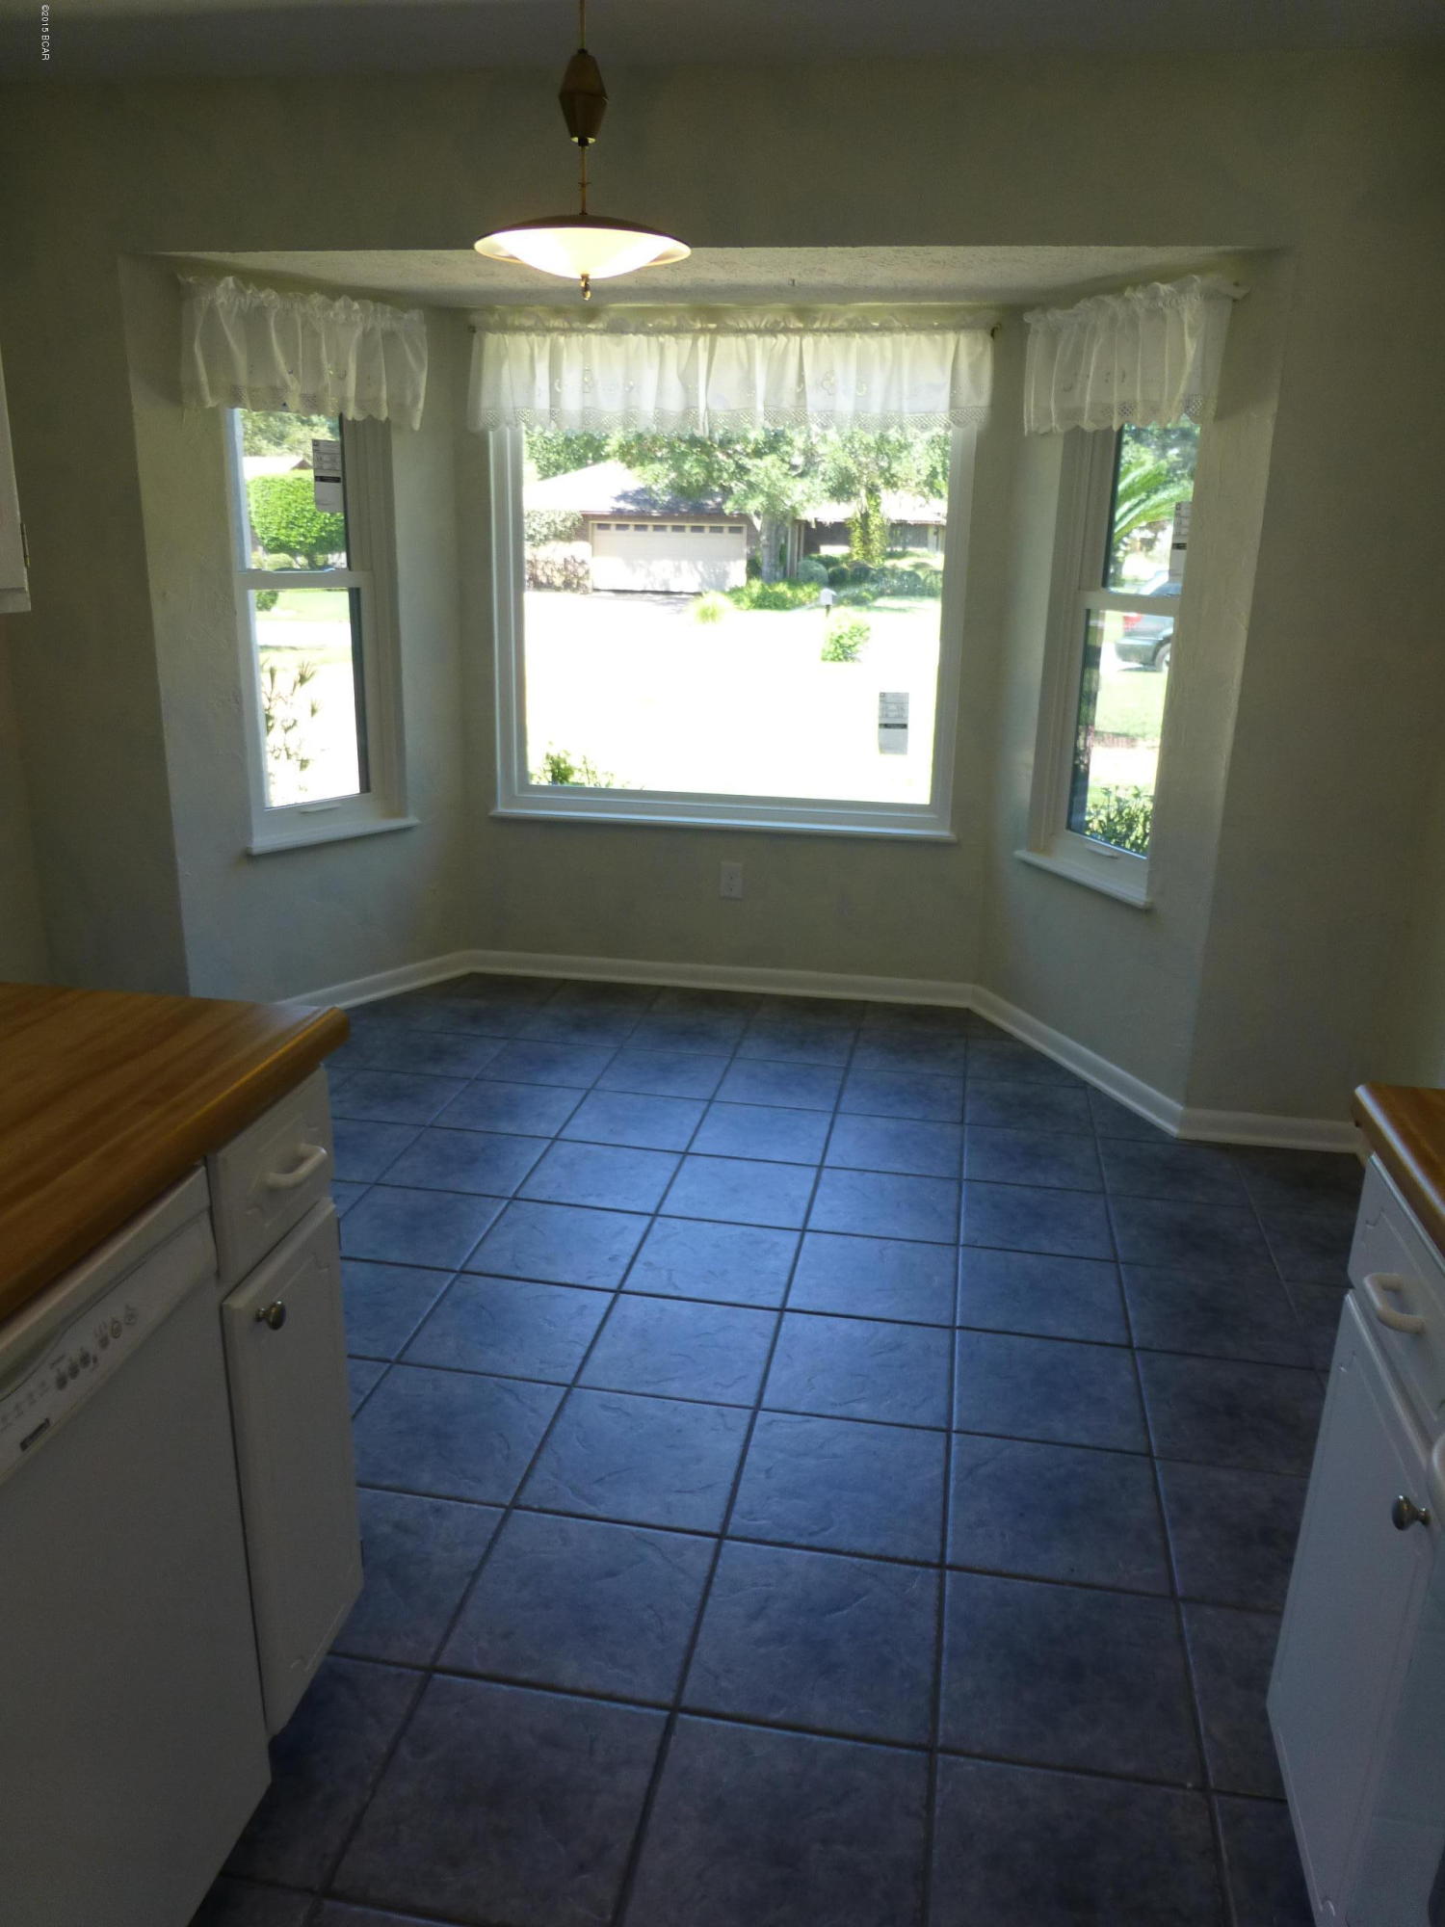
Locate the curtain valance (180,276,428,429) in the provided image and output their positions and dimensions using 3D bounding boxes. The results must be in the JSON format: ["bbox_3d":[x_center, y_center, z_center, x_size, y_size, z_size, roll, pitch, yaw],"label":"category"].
[{"bbox_3d":[-1.140,-1.680,3.723,0.085,0.316,0.771,14,21,36],"label":"curtain valance"}]

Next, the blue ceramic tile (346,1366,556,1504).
[{"bbox_3d":[-0.460,0.791,2.254,0.319,0.010,0.319,4,17,10],"label":"blue ceramic tile"}]

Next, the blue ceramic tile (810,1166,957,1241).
[{"bbox_3d":[0.377,0.557,3.066,0.319,0.010,0.319,4,17,10],"label":"blue ceramic tile"}]

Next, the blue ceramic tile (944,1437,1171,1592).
[{"bbox_3d":[0.523,0.862,2.104,0.324,0.010,0.324,4,17,10],"label":"blue ceramic tile"}]

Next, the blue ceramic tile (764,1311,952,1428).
[{"bbox_3d":[0.256,0.747,2.466,0.324,0.010,0.324,4,17,10],"label":"blue ceramic tile"}]

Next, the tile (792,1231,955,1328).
[{"bbox_3d":[0.316,0.654,2.769,0.327,0.011,0.327,4,17,10],"label":"tile"}]

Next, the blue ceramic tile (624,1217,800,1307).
[{"bbox_3d":[-0.014,0.631,2.819,0.327,0.011,0.327,4,17,10],"label":"blue ceramic tile"}]

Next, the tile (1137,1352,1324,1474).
[{"bbox_3d":[0.905,0.791,2.344,0.319,0.010,0.319,4,17,10],"label":"tile"}]

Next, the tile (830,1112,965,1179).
[{"bbox_3d":[0.435,0.460,3.357,0.314,0.010,0.314,4,18,10],"label":"tile"}]

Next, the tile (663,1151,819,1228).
[{"bbox_3d":[0.043,0.532,3.108,0.314,0.010,0.314,4,18,10],"label":"tile"}]

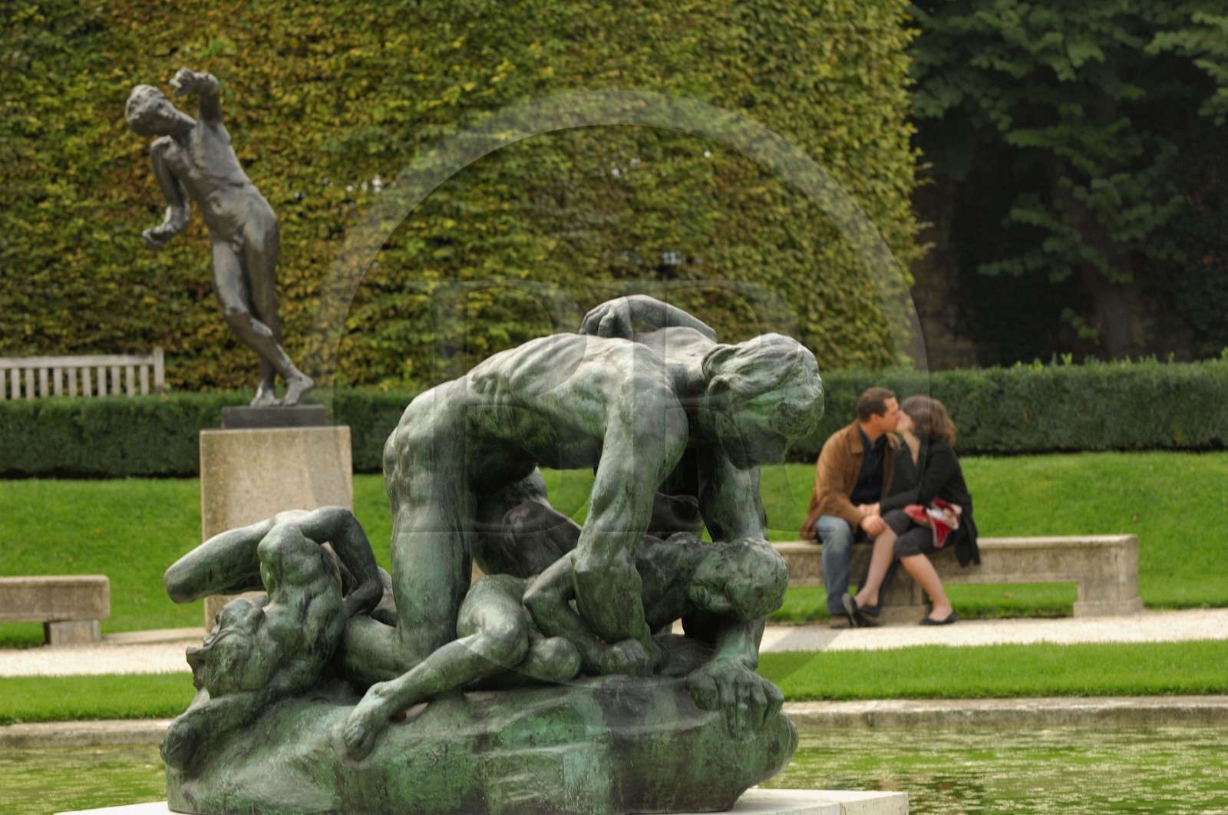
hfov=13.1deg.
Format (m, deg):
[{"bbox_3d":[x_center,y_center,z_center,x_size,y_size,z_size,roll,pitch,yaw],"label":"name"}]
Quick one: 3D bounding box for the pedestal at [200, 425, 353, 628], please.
[{"bbox_3d":[-1.863,0.671,29.548,0.820,1.110,0.800,-2,1,-5],"label":"pedestal"}]

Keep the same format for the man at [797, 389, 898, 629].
[{"bbox_3d":[1.271,0.529,28.750,0.530,1.280,0.750,-2,1,-14],"label":"man"}]

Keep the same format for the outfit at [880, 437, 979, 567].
[{"bbox_3d":[1.700,0.510,28.850,0.450,0.690,0.520,-1,1,35],"label":"outfit"}]

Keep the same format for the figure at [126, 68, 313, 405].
[{"bbox_3d":[-2.183,-0.942,29.600,0.960,1.870,0.760,-1,1,20],"label":"figure"}]

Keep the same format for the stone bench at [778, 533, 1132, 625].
[{"bbox_3d":[1.548,0.930,28.941,2.550,0.420,0.470,-2,1,12],"label":"stone bench"}]

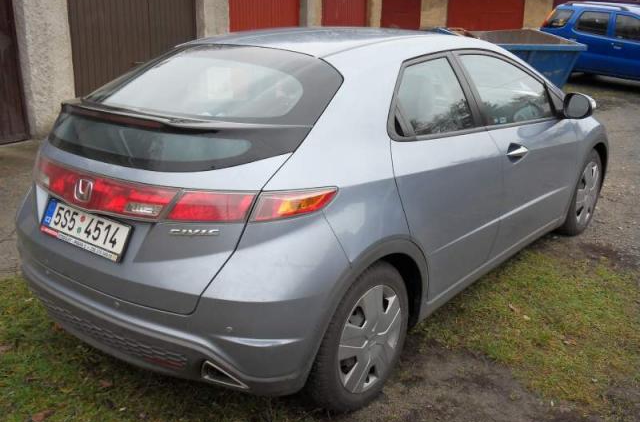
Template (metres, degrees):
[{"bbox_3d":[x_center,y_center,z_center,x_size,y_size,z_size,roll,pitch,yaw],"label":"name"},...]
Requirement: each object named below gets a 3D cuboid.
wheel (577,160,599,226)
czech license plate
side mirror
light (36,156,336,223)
[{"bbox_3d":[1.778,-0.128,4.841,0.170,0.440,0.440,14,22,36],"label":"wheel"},{"bbox_3d":[-0.892,0.064,2.652,0.525,0.125,0.020,14,-3,36],"label":"czech license plate"},{"bbox_3d":[1.477,-0.611,4.021,0.215,0.155,0.130,14,22,36],"label":"side mirror"},{"bbox_3d":[-0.738,-0.131,2.794,1.660,0.150,0.460,14,22,36],"label":"light"}]

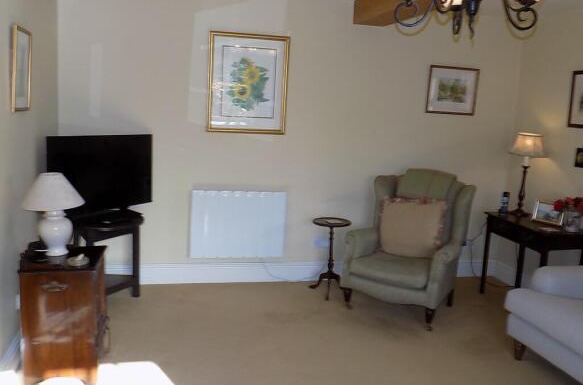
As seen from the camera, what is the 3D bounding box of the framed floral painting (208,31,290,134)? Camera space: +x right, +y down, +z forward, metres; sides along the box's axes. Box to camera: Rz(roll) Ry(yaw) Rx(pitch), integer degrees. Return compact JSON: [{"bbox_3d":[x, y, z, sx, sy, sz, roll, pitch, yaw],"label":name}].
[{"bbox_3d":[-0.343,-0.876,4.090,0.644,0.798,0.029,1,9,-13],"label":"framed floral painting"}]

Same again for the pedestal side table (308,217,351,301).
[{"bbox_3d":[0.318,0.534,4.172,0.329,0.608,0.329,3,8,0],"label":"pedestal side table"}]

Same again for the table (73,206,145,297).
[{"bbox_3d":[-1.400,0.507,3.734,0.558,0.601,0.601,8,10,28],"label":"table"}]

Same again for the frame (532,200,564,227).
[{"bbox_3d":[2.093,0.172,4.112,0.079,0.162,0.250,-1,10,-27],"label":"frame"}]

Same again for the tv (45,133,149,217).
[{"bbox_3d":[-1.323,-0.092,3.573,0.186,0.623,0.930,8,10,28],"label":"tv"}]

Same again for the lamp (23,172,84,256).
[{"bbox_3d":[-1.273,0.113,2.726,0.303,0.446,0.303,1,9,-13],"label":"lamp"}]

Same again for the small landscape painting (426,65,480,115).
[{"bbox_3d":[1.447,-0.904,4.501,0.483,0.410,0.026,1,9,-13],"label":"small landscape painting"}]

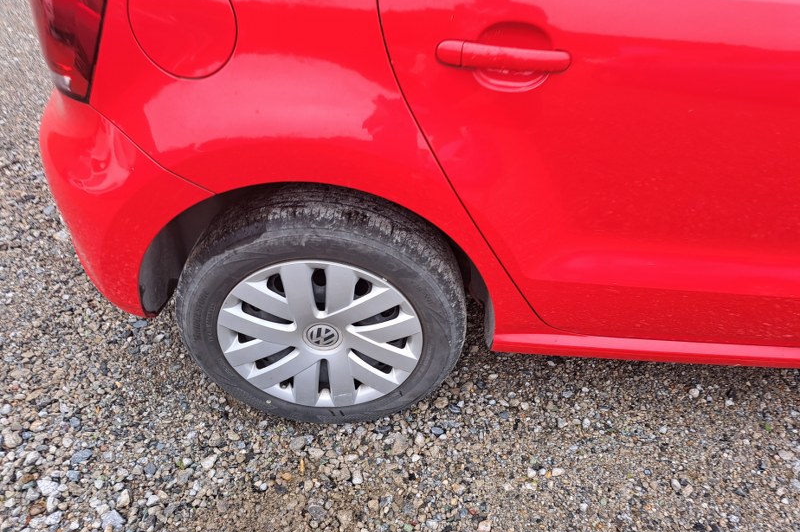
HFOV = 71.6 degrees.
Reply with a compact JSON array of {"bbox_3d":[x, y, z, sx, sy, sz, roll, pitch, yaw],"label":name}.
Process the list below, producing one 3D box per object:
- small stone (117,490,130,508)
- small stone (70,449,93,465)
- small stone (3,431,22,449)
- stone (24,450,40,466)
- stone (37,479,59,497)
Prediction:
[{"bbox_3d":[-0.549,0.464,1.104,0.024,0.018,0.036,10,38,6],"label":"small stone"},{"bbox_3d":[-0.678,0.406,1.185,0.037,0.018,0.031,-1,39,-6],"label":"small stone"},{"bbox_3d":[-0.842,0.374,1.204,0.031,0.030,0.052,-29,49,-34],"label":"small stone"},{"bbox_3d":[-0.768,0.402,1.159,0.025,0.019,0.033,18,39,16],"label":"stone"},{"bbox_3d":[-0.712,0.447,1.128,0.031,0.025,0.041,-28,49,-34],"label":"stone"}]

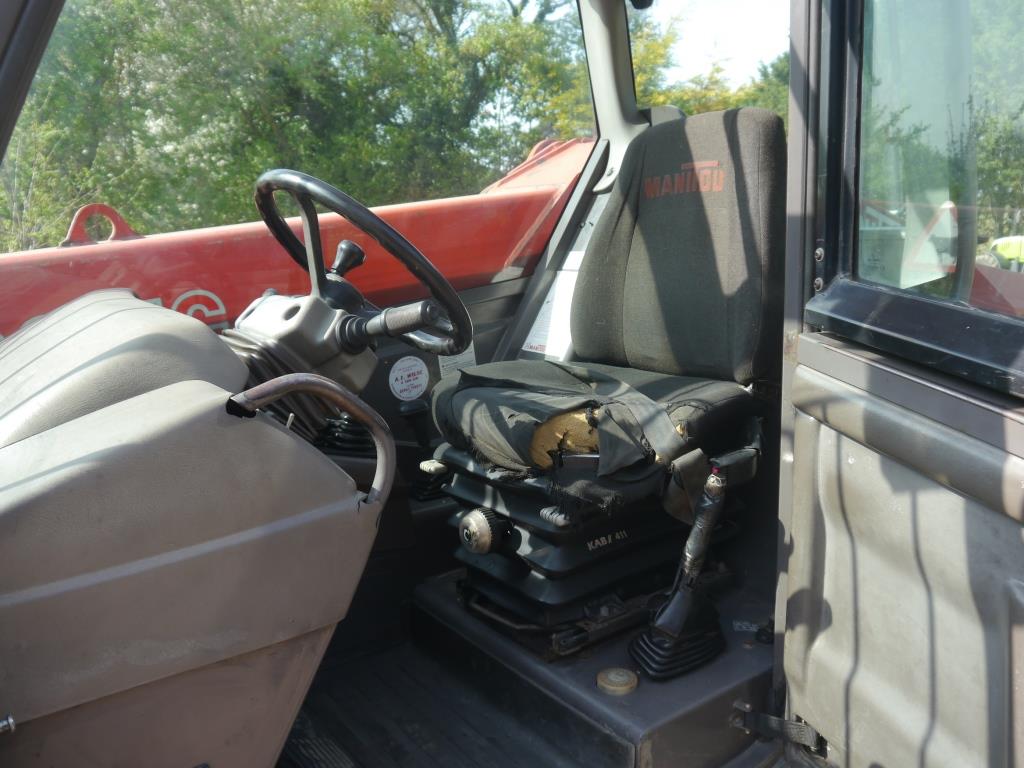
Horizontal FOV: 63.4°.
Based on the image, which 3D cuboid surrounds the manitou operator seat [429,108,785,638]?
[{"bbox_3d":[0.160,-0.048,1.560,0.537,0.907,0.517,-8,11,-35],"label":"manitou operator seat"}]

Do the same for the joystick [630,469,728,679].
[{"bbox_3d":[0.272,0.295,1.350,0.174,0.301,0.105,-8,11,-35],"label":"joystick"}]

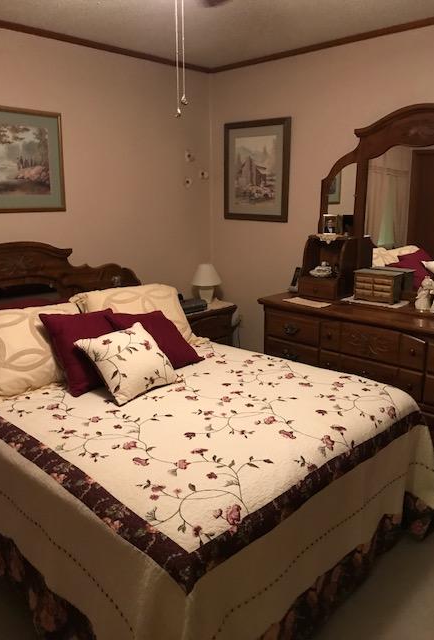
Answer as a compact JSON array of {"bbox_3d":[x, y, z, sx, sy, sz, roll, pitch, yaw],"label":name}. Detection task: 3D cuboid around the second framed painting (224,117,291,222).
[{"bbox_3d":[0.299,-1.133,3.970,0.634,0.736,0.030,12,19,41],"label":"second framed painting"}]

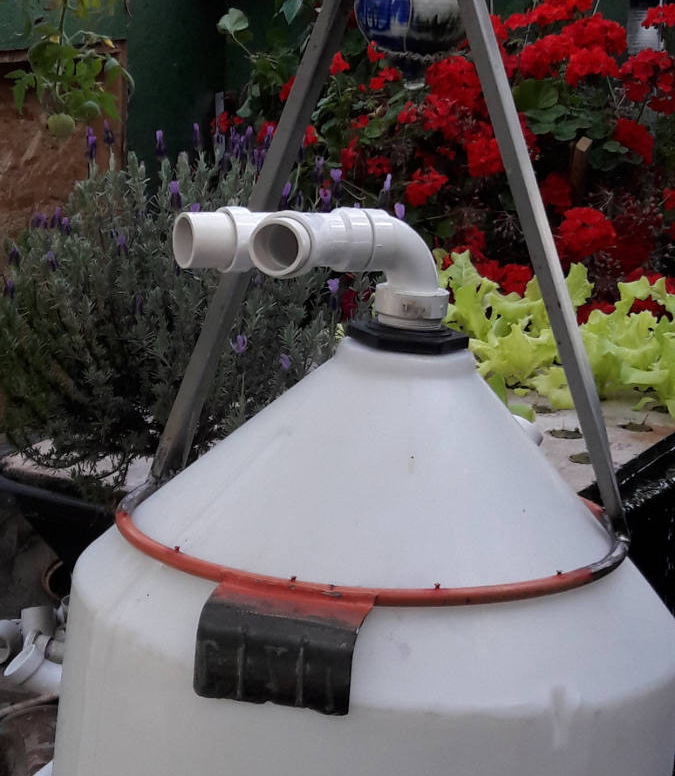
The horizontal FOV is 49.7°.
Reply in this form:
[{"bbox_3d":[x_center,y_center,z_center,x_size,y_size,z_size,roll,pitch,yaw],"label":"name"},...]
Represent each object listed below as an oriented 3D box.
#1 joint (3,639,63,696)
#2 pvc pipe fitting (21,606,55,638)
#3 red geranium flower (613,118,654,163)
[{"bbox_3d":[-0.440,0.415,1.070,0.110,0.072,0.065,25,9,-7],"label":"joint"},{"bbox_3d":[-0.466,0.365,1.130,0.053,0.056,0.053,-4,-6,6],"label":"pvc pipe fitting"},{"bbox_3d":[0.594,-0.496,1.460,0.085,0.085,0.075,2,11,11],"label":"red geranium flower"}]

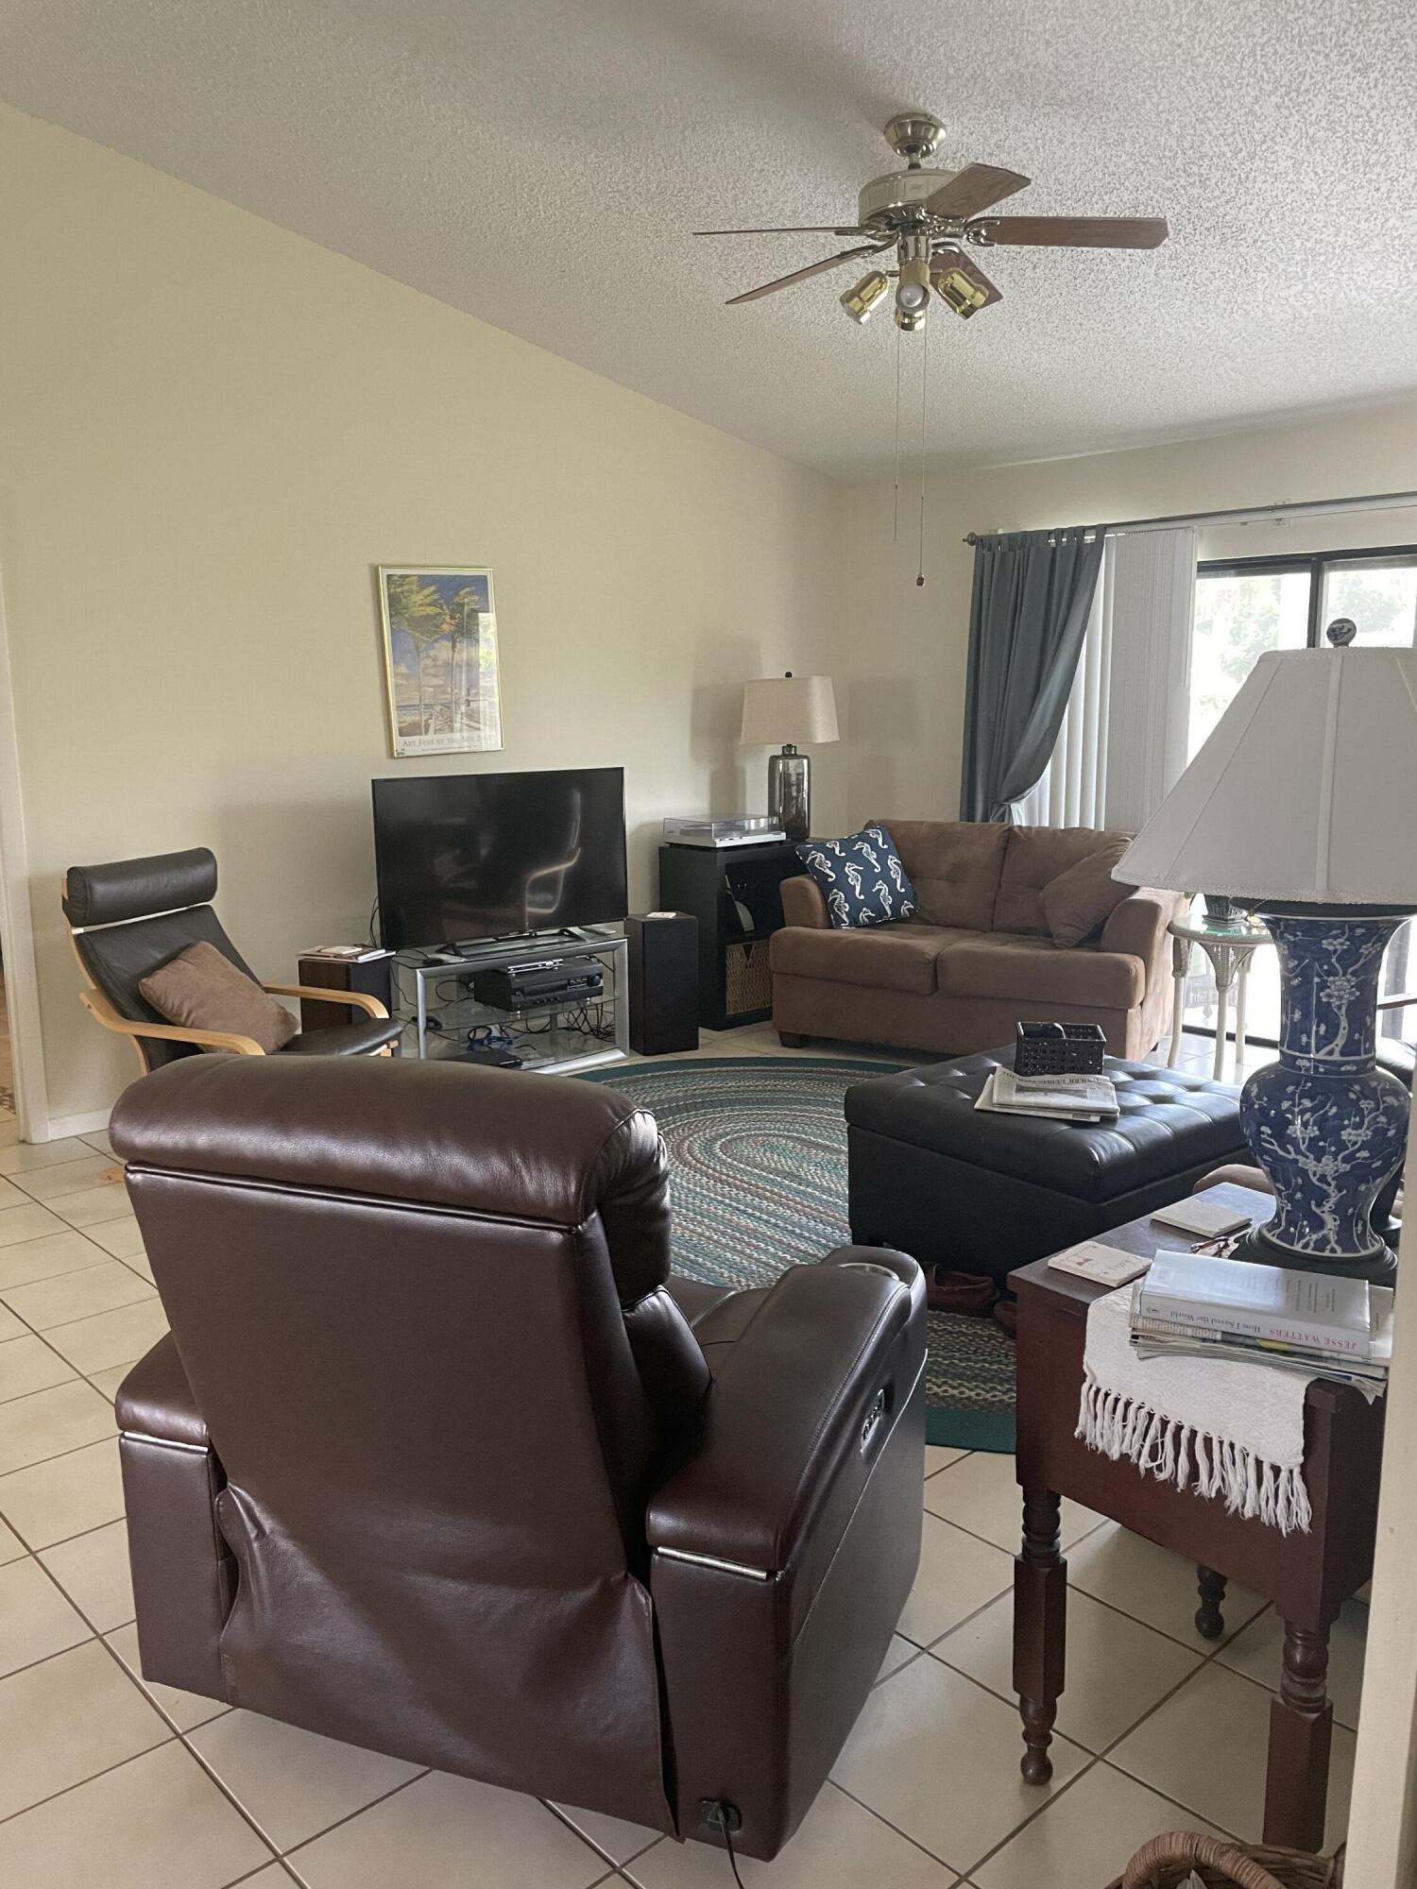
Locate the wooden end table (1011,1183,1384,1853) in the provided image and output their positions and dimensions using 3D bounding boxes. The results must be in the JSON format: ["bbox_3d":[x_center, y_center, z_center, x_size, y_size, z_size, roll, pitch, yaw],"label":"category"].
[{"bbox_3d":[0.734,0.776,1.897,0.545,0.720,0.435,-9,13,-42],"label":"wooden end table"}]

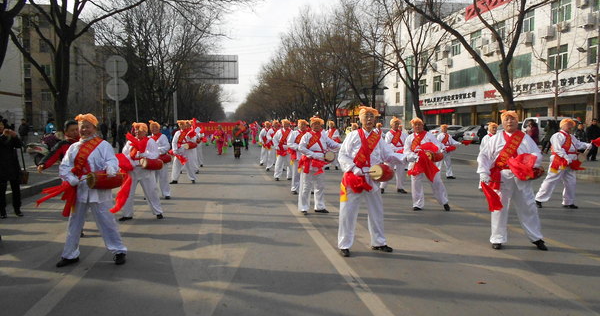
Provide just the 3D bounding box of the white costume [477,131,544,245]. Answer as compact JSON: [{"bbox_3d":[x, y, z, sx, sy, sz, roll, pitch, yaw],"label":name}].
[{"bbox_3d":[2.674,0.368,5.741,0.780,1.440,0.520,1,4,14],"label":"white costume"}]

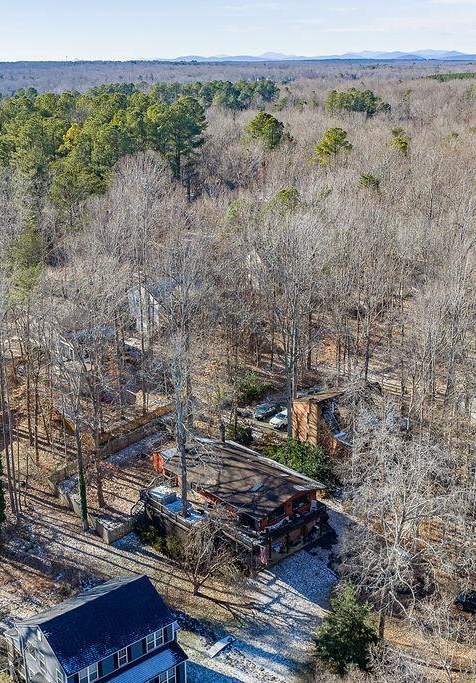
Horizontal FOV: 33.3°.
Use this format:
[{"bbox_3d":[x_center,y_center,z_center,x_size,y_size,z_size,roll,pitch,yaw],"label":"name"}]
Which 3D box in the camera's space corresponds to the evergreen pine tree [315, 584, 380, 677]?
[{"bbox_3d":[9.550,24.214,68.108,5.600,8.200,5.600,0,19,0],"label":"evergreen pine tree"}]

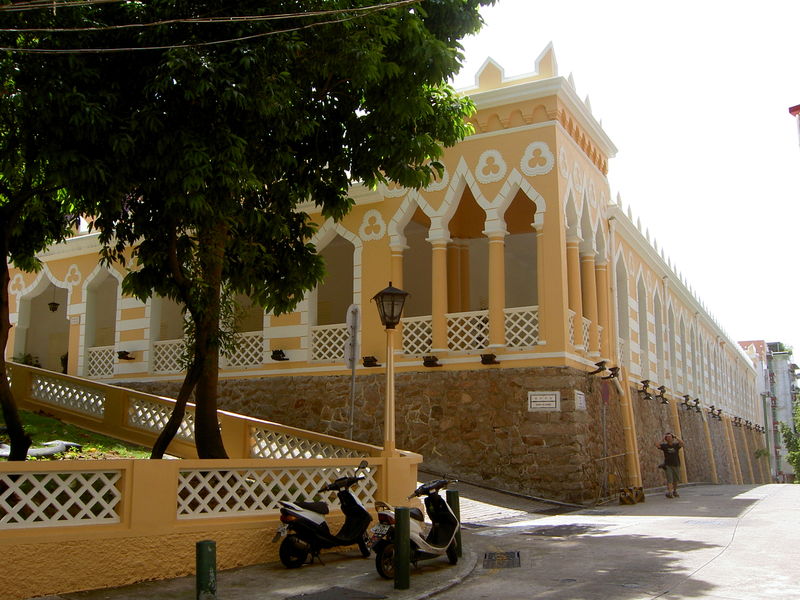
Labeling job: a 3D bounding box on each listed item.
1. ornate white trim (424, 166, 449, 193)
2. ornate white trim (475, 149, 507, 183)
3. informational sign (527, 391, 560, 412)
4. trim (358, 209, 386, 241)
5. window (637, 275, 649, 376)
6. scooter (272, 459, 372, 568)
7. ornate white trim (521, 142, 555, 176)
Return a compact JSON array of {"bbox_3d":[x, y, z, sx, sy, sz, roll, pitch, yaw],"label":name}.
[{"bbox_3d":[0.932,-3.351,21.246,0.880,0.920,0.100,-5,-12,27],"label":"ornate white trim"},{"bbox_3d":[2.353,-3.485,20.516,0.880,0.920,0.100,-5,-12,27],"label":"ornate white trim"},{"bbox_3d":[3.318,2.347,18.176,0.780,0.470,0.050,-6,-19,27],"label":"informational sign"},{"bbox_3d":[-0.740,-2.034,21.275,0.840,0.900,0.100,-6,-12,27],"label":"trim"},{"bbox_3d":[8.350,0.887,27.084,0.220,3.650,1.500,-6,-12,27],"label":"window"},{"bbox_3d":[-0.938,2.721,10.038,1.620,1.230,0.670,8,-13,-36],"label":"scooter"},{"bbox_3d":[3.375,-3.470,19.336,0.850,0.890,0.100,-6,-12,27],"label":"ornate white trim"}]

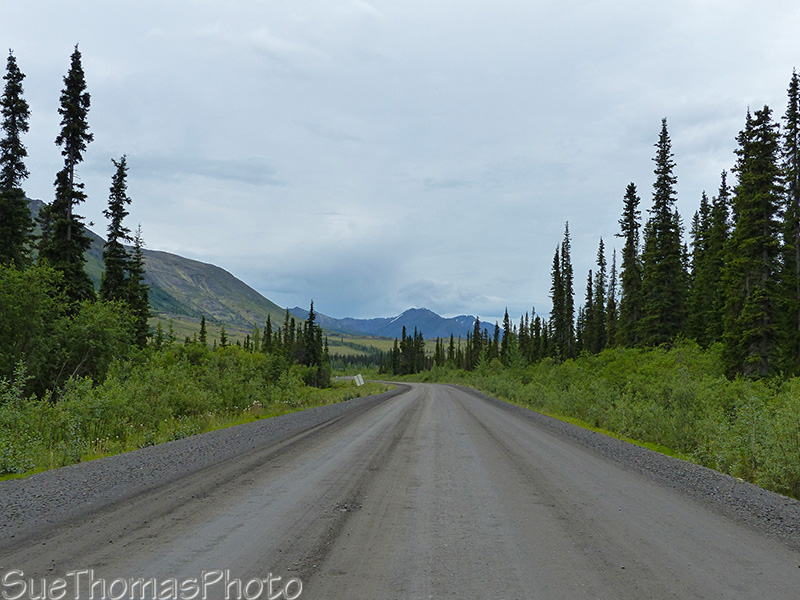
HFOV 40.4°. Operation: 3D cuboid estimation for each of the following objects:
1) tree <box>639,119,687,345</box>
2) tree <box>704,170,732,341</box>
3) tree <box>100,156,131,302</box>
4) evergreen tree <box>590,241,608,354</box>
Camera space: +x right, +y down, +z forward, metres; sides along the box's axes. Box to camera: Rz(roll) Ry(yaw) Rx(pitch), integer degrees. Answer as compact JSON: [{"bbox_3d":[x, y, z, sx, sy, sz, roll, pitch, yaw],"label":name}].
[{"bbox_3d":[13.533,-3.074,56.345,2.600,12.820,2.600,0,-3,0],"label":"tree"},{"bbox_3d":[16.954,-1.688,58.279,1.750,10.390,1.750,0,-3,0],"label":"tree"},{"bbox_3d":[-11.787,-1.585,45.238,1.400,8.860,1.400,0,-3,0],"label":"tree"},{"bbox_3d":[15.061,-0.127,82.245,1.450,9.100,1.450,0,-3,0],"label":"evergreen tree"}]

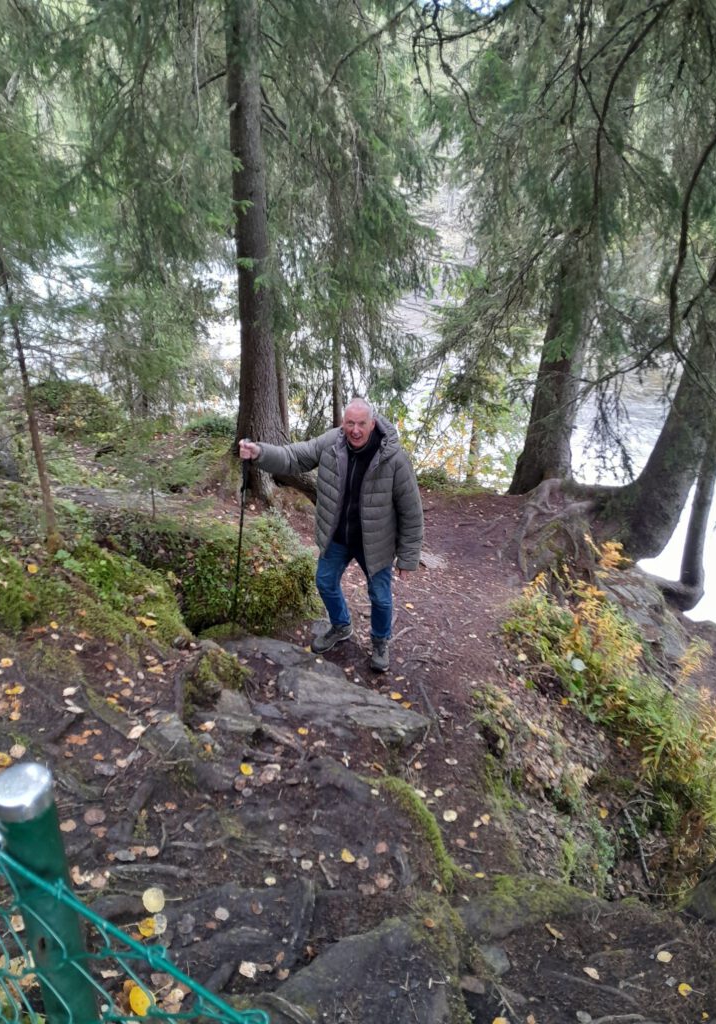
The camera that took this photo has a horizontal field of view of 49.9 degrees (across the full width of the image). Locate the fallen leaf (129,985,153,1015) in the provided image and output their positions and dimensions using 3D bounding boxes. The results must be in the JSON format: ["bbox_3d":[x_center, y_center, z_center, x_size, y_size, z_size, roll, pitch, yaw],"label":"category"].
[{"bbox_3d":[-0.517,1.162,1.830,0.056,0.012,0.075,0,37,0],"label":"fallen leaf"}]

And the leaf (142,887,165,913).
[{"bbox_3d":[-0.569,1.073,2.130,0.060,0.010,0.070,0,37,0],"label":"leaf"}]

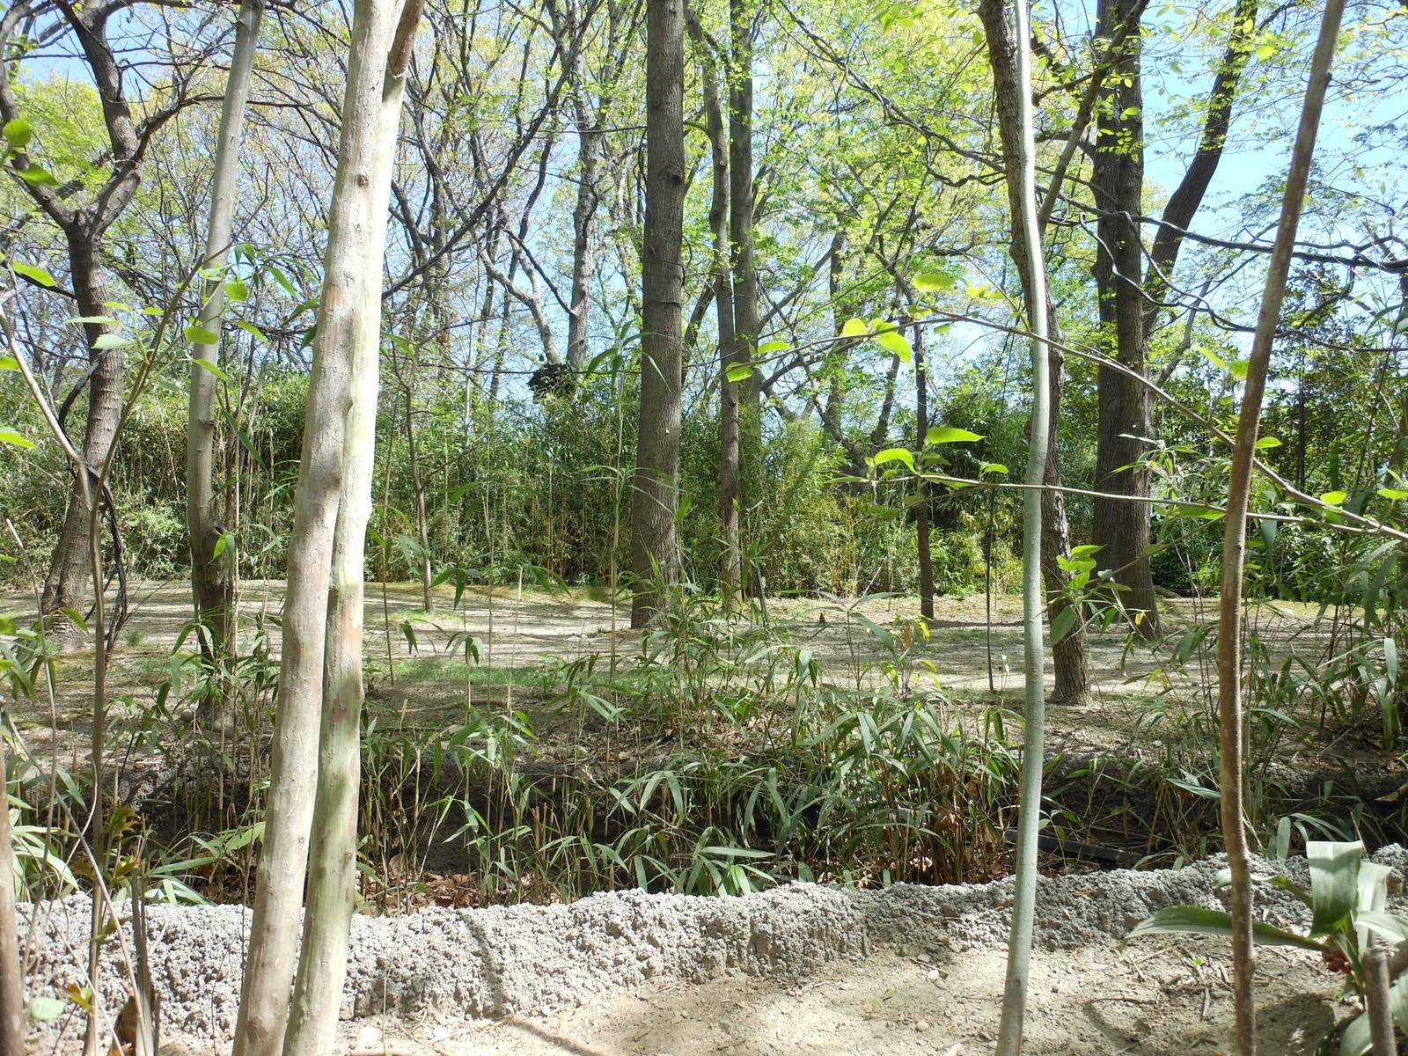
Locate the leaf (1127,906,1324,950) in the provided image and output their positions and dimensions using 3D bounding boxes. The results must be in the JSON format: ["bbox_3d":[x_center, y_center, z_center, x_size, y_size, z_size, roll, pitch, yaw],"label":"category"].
[{"bbox_3d":[0.687,0.527,1.500,0.260,0.058,0.060,0,-1,0],"label":"leaf"}]

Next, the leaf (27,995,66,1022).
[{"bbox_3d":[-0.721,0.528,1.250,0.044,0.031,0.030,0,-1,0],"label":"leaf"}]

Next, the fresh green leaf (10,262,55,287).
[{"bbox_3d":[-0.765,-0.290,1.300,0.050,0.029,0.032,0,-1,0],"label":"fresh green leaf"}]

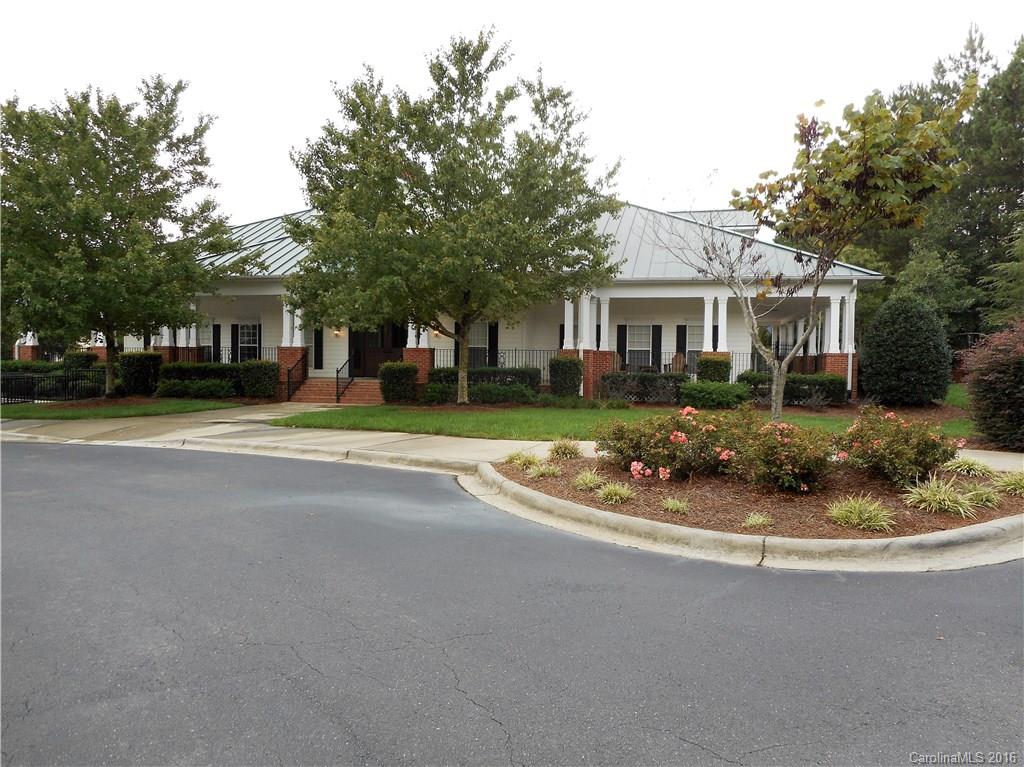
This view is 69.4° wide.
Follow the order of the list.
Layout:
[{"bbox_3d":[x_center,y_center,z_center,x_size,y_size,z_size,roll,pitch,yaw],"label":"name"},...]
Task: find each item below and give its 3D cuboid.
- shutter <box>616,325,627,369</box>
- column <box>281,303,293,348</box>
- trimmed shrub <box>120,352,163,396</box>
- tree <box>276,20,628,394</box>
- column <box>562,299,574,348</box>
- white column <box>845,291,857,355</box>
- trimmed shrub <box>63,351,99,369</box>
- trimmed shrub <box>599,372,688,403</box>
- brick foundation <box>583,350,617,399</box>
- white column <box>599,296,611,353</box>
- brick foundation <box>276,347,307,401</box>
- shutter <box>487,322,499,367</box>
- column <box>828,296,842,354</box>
[{"bbox_3d":[4.220,-1.314,28.411,0.384,1.858,0.051,1,2,11],"label":"shutter"},{"bbox_3d":[-8.026,-2.245,26.462,0.313,1.848,0.313,1,2,11],"label":"column"},{"bbox_3d":[-13.433,-0.326,26.800,1.050,1.570,1.000,1,2,13],"label":"trimmed shrub"},{"bbox_3d":[-1.636,-4.990,22.108,9.900,11.170,9.400,1,1,12],"label":"tree"},{"bbox_3d":[1.839,-1.997,23.972,0.320,1.780,0.320,1,1,12],"label":"column"},{"bbox_3d":[11.199,-1.938,24.442,0.323,1.879,0.323,1,2,11],"label":"white column"},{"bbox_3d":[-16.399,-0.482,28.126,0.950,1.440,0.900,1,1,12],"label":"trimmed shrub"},{"bbox_3d":[4.343,0.131,24.139,2.727,0.899,1.111,1,2,11],"label":"trimmed shrub"},{"bbox_3d":[2.941,-0.293,24.900,1.080,1.580,1.050,1,2,13],"label":"brick foundation"},{"bbox_3d":[3.271,-2.083,26.058,0.323,1.879,0.323,1,2,11],"label":"white column"},{"bbox_3d":[-7.821,-0.332,26.412,1.010,1.929,0.465,1,2,11],"label":"brick foundation"},{"bbox_3d":[-0.672,-1.333,27.299,0.360,1.820,0.050,1,1,12],"label":"shutter"},{"bbox_3d":[10.287,-1.874,23.505,0.320,1.780,0.320,1,1,12],"label":"column"}]

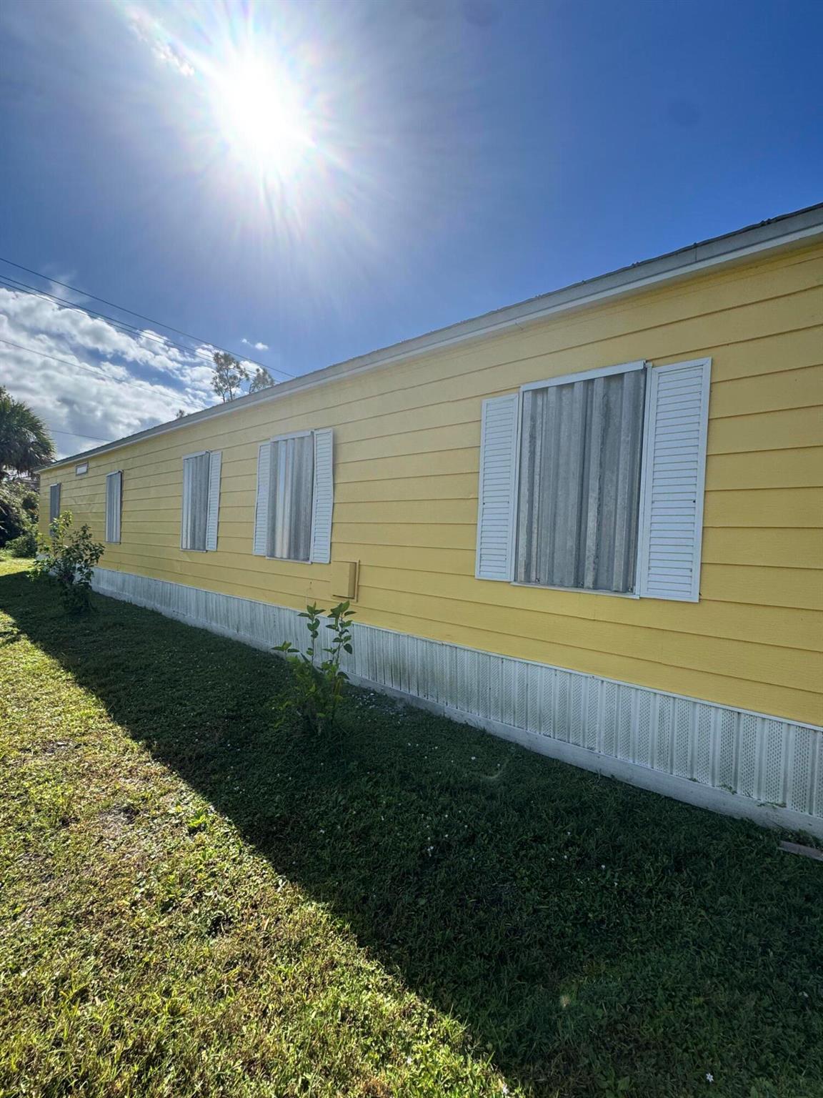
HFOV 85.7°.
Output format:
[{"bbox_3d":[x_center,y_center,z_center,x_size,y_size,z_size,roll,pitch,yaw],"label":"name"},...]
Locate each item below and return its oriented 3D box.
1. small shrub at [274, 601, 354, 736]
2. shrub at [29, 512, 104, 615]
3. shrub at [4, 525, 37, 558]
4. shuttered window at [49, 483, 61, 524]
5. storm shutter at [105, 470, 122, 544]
[{"bbox_3d":[-0.698,0.853,3.229,0.500,0.970,0.500,2,1,0],"label":"small shrub"},{"bbox_3d":[-5.906,0.190,7.622,1.000,1.720,0.950,3,2,40],"label":"shrub"},{"bbox_3d":[-15.198,-0.287,17.528,1.300,1.240,1.200,3,2,40],"label":"shrub"},{"bbox_3d":[-9.766,-1.048,12.136,0.880,1.420,0.070,3,2,40],"label":"shuttered window"},{"bbox_3d":[-6.100,-0.842,9.043,0.810,1.430,0.070,3,2,40],"label":"storm shutter"}]

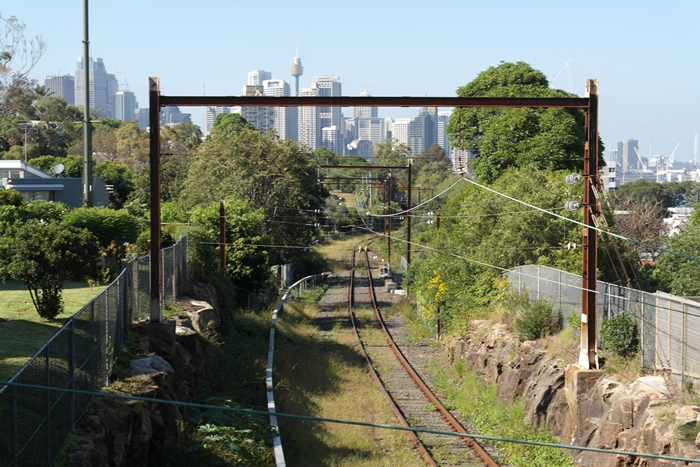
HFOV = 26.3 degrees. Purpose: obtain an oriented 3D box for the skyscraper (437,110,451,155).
[{"bbox_3d":[231.034,-227.327,3700.000,34.590,153.200,35.000,0,3,4],"label":"skyscraper"}]

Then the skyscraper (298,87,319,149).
[{"bbox_3d":[-70.368,-174.059,2533.948,29.000,145.000,26.000,1,3,17],"label":"skyscraper"}]

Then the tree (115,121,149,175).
[{"bbox_3d":[-27.311,-10.380,187.756,5.200,7.600,5.000,0,2,0],"label":"tree"}]

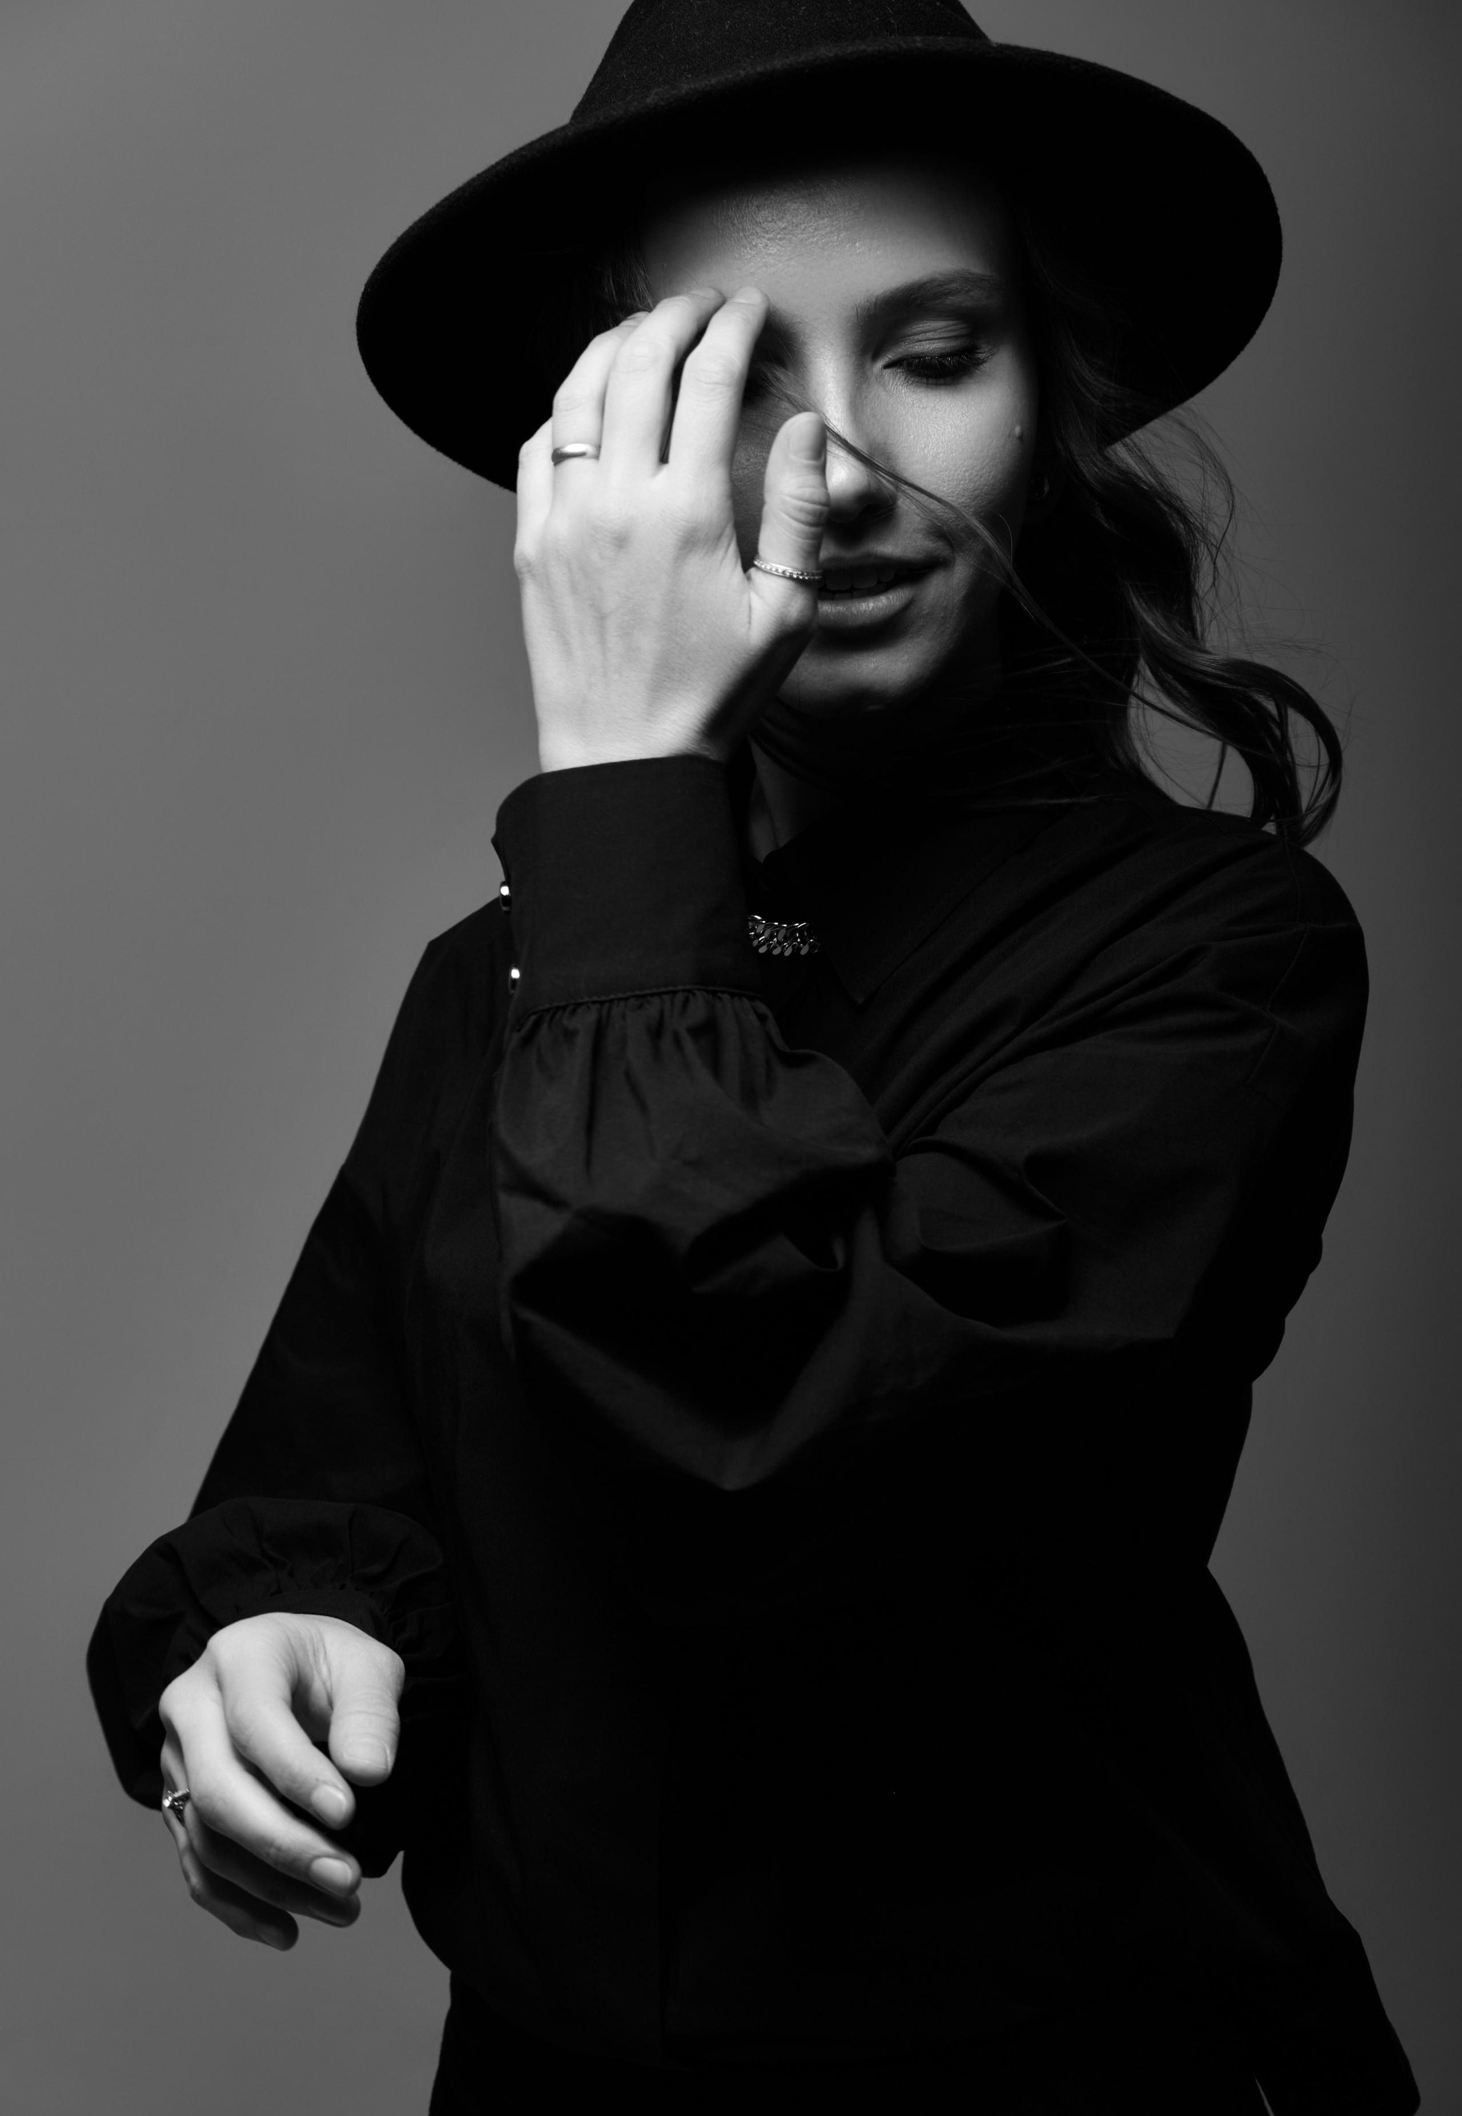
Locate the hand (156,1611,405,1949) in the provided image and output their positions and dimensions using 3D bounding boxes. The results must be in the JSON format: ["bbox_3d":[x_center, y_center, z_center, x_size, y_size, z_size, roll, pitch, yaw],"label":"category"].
[{"bbox_3d":[-0.149,0.238,1.070,0.083,0.100,0.122,0,16,-5],"label":"hand"}]

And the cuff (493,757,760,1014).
[{"bbox_3d":[-0.033,-0.055,1.040,0.080,0.081,0.065,-6,-3,6],"label":"cuff"}]

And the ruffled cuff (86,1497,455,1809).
[{"bbox_3d":[-0.157,0.211,1.110,0.125,0.117,0.100,-1,9,-5],"label":"ruffled cuff"}]

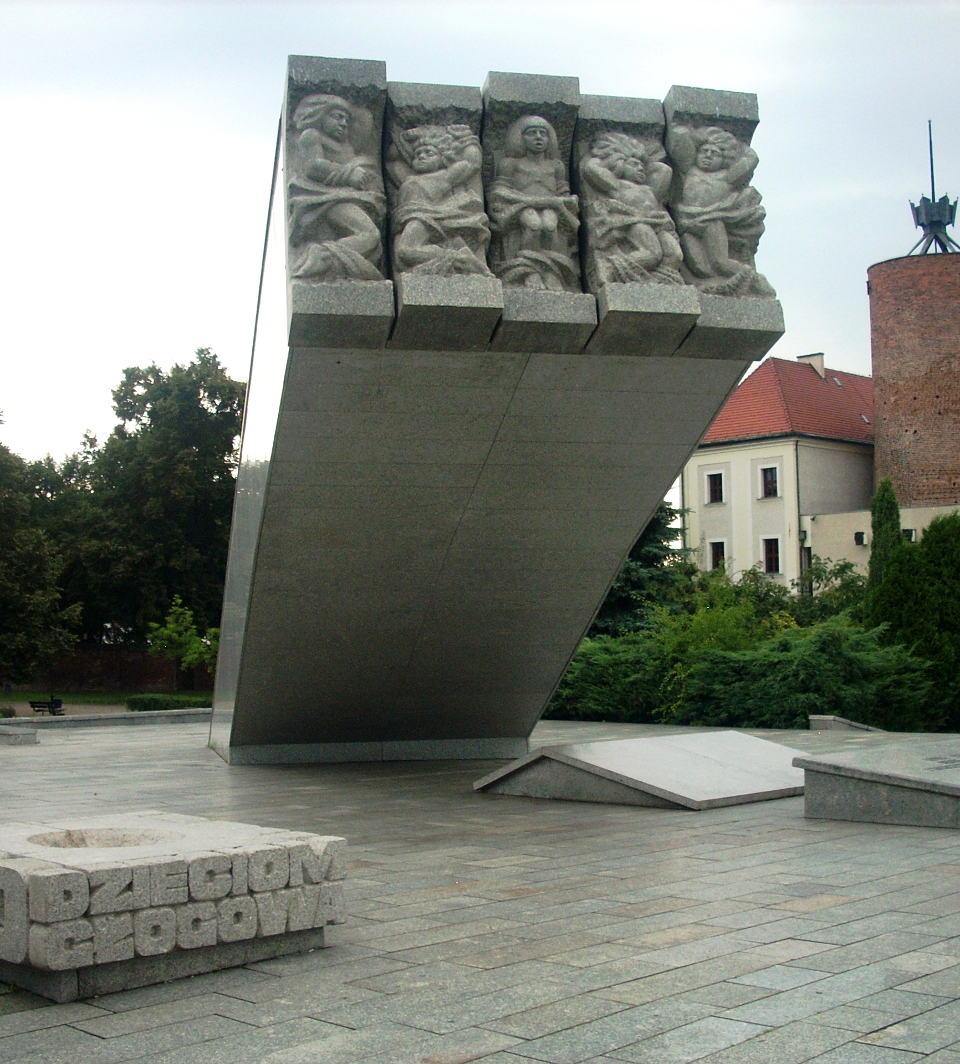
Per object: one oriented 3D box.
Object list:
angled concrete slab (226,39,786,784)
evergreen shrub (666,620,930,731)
[{"bbox_3d":[-1.106,-0.249,22.331,4.830,7.500,16.400,1,-5,-12],"label":"angled concrete slab"},{"bbox_3d":[7.749,3.459,36.983,6.000,2.450,4.500,0,-5,0],"label":"evergreen shrub"}]

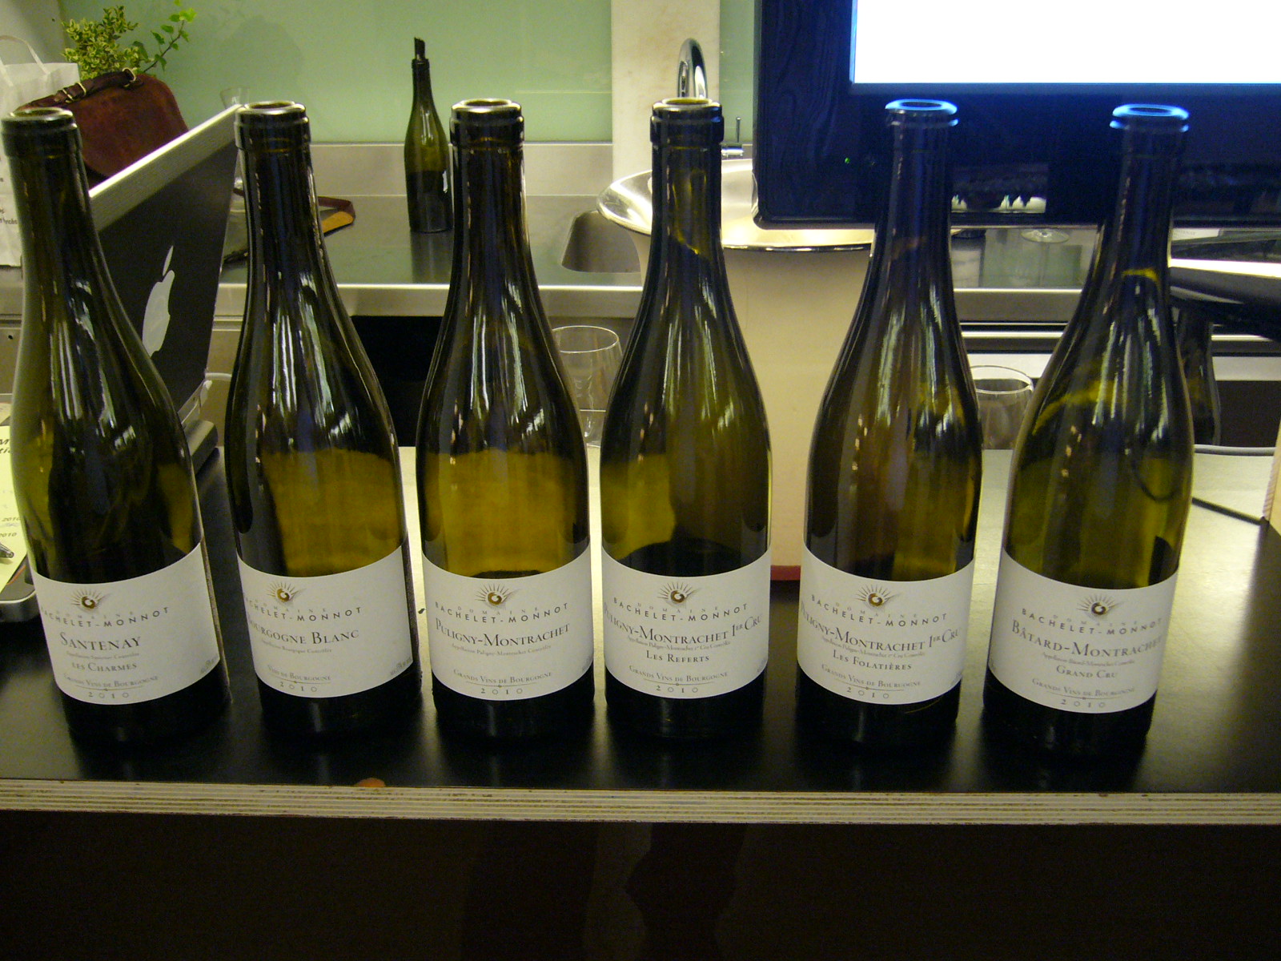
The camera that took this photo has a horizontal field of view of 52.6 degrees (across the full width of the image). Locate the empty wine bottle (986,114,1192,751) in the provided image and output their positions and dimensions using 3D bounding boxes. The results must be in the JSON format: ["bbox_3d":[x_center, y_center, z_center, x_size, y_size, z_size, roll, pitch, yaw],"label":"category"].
[{"bbox_3d":[0.213,-0.019,0.594,0.082,0.297,0.082,4,23,10],"label":"empty wine bottle"}]

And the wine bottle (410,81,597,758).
[{"bbox_3d":[-0.065,-0.023,0.609,0.082,0.297,0.082,0,23,2],"label":"wine bottle"}]

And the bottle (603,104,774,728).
[{"bbox_3d":[0.021,-0.024,0.609,0.082,0.297,0.082,3,23,8],"label":"bottle"}]

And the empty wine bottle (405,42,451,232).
[{"bbox_3d":[-0.386,-0.619,2.324,0.082,0.335,0.082,-4,23,-8],"label":"empty wine bottle"}]

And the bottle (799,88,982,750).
[{"bbox_3d":[0.119,-0.022,0.602,0.082,0.297,0.082,7,24,17],"label":"bottle"}]

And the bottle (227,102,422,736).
[{"bbox_3d":[-0.157,-0.024,0.612,0.082,0.297,0.082,5,24,14],"label":"bottle"}]

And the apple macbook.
[{"bbox_3d":[-0.411,-0.090,0.826,0.281,0.255,0.325,-2,23,-4],"label":"apple macbook"}]

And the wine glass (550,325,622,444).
[{"bbox_3d":[-0.049,-0.017,1.060,0.078,0.205,0.078,-2,23,-3],"label":"wine glass"}]

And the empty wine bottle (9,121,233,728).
[{"bbox_3d":[-0.254,-0.021,0.608,0.082,0.297,0.082,-1,23,0],"label":"empty wine bottle"}]

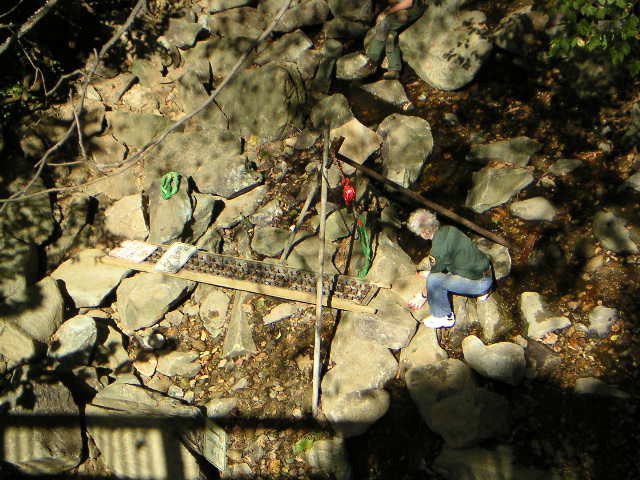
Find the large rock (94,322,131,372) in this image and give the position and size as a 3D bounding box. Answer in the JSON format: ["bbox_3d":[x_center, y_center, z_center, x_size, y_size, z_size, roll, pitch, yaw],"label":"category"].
[{"bbox_3d":[-1.725,0.894,10.914,0.299,0.257,0.428,0,40,0],"label":"large rock"}]

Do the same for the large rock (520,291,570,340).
[{"bbox_3d":[1.888,0.635,11.041,0.450,0.220,0.420,0,42,0],"label":"large rock"}]

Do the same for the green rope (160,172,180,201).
[{"bbox_3d":[-1.310,-0.469,11.500,0.170,0.140,0.200,0,40,0],"label":"green rope"}]

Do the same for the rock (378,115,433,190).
[{"bbox_3d":[0.797,-0.834,12.374,0.530,0.480,0.580,0,42,0],"label":"rock"}]

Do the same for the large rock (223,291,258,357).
[{"bbox_3d":[-0.644,0.684,10.500,0.264,0.180,0.580,0,40,0],"label":"large rock"}]

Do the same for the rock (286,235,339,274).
[{"bbox_3d":[-0.064,0.124,11.337,0.460,0.240,0.340,0,41,0],"label":"rock"}]

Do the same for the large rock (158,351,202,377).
[{"bbox_3d":[-1.168,1.027,10.832,0.363,0.149,0.230,0,40,0],"label":"large rock"}]

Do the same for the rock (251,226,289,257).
[{"bbox_3d":[-0.434,0.013,11.284,0.330,0.210,0.250,0,42,0],"label":"rock"}]

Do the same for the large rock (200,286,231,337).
[{"bbox_3d":[-0.852,0.585,10.600,0.251,0.130,0.460,0,40,0],"label":"large rock"}]

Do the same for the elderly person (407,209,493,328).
[{"bbox_3d":[1.026,0.237,10.600,0.680,1.070,0.500,-5,41,-6],"label":"elderly person"}]

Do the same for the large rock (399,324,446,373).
[{"bbox_3d":[0.807,0.863,10.340,0.390,0.260,0.400,0,42,0],"label":"large rock"}]

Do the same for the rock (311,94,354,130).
[{"bbox_3d":[0.109,-1.214,12.400,0.385,0.230,0.320,0,40,0],"label":"rock"}]

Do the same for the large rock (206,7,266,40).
[{"bbox_3d":[-0.899,-2.331,14.135,0.646,0.261,0.401,0,40,0],"label":"large rock"}]

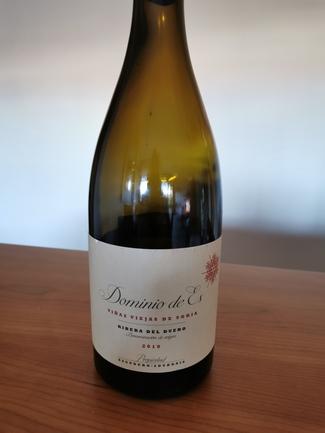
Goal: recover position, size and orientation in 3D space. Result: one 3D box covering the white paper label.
[{"bbox_3d":[-0.005,0.048,0.208,0.085,0.076,0.045,1,14,1],"label":"white paper label"}]

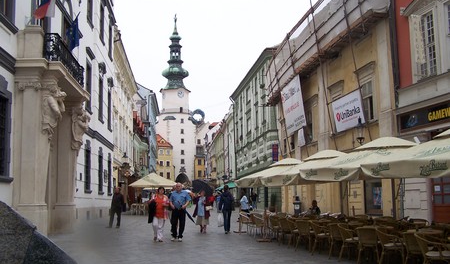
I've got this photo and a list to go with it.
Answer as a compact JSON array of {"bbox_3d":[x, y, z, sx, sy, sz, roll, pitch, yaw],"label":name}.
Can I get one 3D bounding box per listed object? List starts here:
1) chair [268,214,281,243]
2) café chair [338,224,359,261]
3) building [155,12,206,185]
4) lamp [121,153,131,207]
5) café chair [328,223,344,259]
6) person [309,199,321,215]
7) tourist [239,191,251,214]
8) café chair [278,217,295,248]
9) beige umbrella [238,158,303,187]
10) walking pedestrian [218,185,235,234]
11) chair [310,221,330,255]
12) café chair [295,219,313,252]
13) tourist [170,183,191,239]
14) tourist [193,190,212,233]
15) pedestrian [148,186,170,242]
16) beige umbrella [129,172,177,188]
[{"bbox_3d":[1.606,2.887,14.628,0.550,0.765,0.550,-4,-8,22],"label":"chair"},{"bbox_3d":[2.594,2.347,10.657,0.540,0.800,0.510,0,-7,-8],"label":"café chair"},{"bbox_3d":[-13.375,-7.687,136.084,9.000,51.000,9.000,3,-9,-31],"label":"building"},{"bbox_3d":[-7.012,3.605,34.733,0.700,4.200,0.700,0,-7,-10],"label":"lamp"},{"bbox_3d":[2.528,2.399,11.002,0.510,0.800,0.540,-2,-7,8],"label":"café chair"},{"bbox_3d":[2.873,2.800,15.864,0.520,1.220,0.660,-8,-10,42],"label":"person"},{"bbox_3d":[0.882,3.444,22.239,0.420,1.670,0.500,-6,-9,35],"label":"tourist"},{"bbox_3d":[1.774,2.789,13.933,0.510,0.800,0.540,-2,-7,8],"label":"café chair"},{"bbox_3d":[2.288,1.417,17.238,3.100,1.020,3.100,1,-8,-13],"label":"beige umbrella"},{"bbox_3d":[0.048,2.851,18.272,0.550,1.770,0.400,0,-7,-5],"label":"walking pedestrian"},{"bbox_3d":[2.204,2.461,11.654,0.540,0.800,0.510,0,-7,-8],"label":"chair"},{"bbox_3d":[2.106,2.589,12.428,0.550,0.765,0.550,-7,-9,38],"label":"café chair"},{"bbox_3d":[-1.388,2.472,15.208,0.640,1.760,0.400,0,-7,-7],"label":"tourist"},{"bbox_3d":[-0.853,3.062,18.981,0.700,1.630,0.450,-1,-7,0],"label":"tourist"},{"bbox_3d":[-2.012,2.532,15.187,0.580,1.650,0.400,0,-7,-8],"label":"pedestrian"},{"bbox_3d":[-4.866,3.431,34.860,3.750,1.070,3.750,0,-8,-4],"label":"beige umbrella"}]

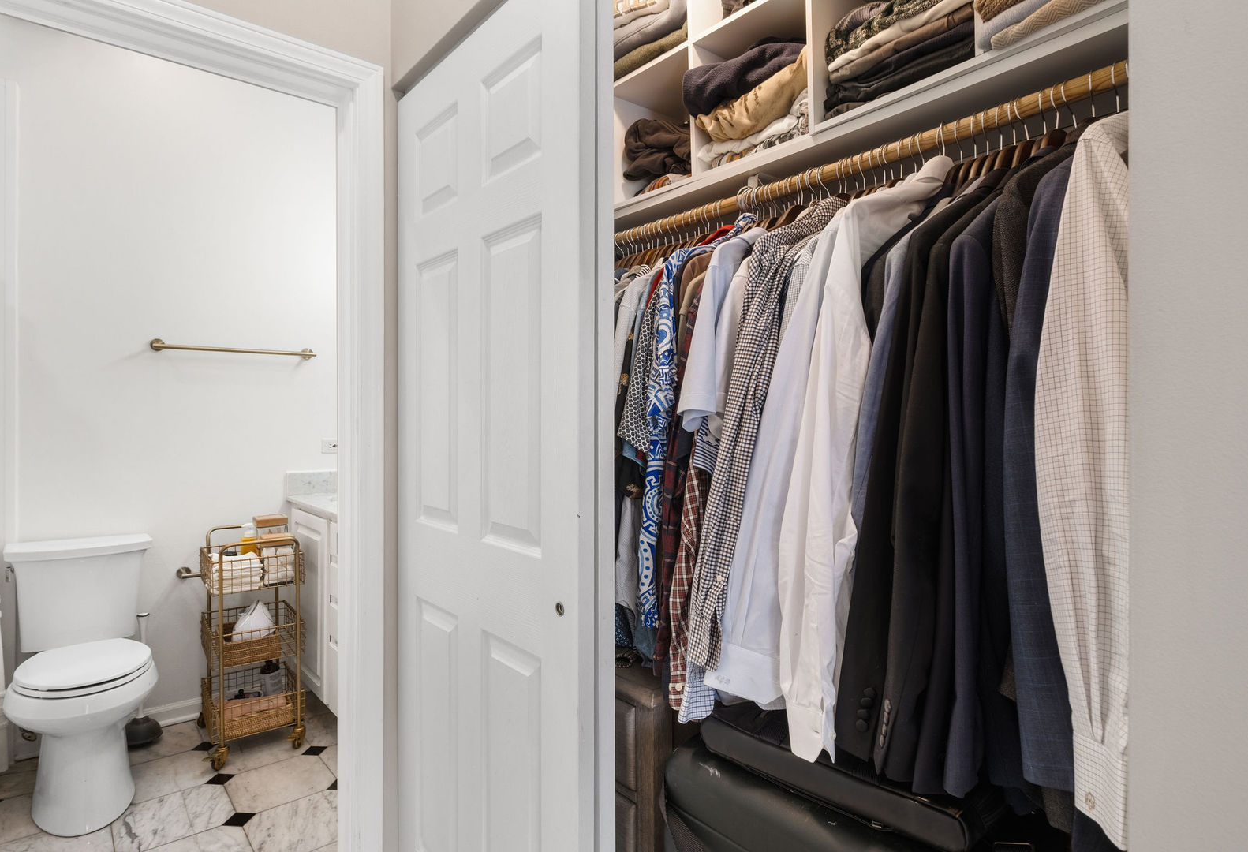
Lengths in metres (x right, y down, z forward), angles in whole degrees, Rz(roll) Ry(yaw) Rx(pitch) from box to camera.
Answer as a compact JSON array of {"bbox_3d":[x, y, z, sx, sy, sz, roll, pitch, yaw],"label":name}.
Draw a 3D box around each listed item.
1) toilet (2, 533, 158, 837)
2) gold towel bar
[{"bbox_3d":[-1.843,0.835,2.177,0.420,0.800,0.735,0,0,-41],"label":"toilet"},{"bbox_3d":[-1.678,-0.331,2.782,0.612,0.050,0.070,0,0,-41],"label":"gold towel bar"}]

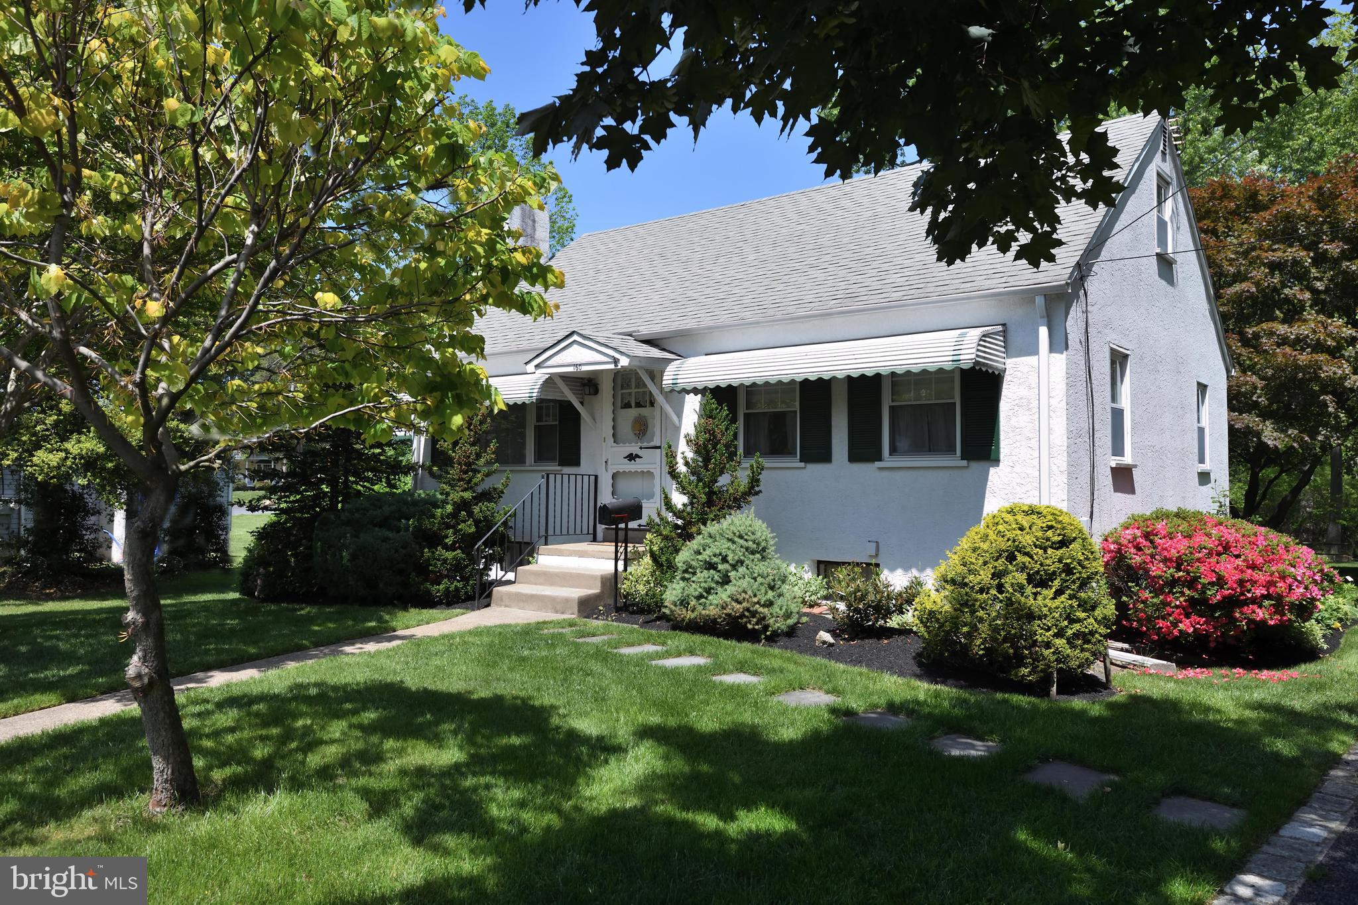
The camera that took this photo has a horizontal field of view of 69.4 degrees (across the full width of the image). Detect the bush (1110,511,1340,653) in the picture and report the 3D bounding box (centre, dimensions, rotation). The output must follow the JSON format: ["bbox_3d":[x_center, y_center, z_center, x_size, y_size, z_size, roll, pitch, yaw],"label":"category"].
[{"bbox_3d":[4.908,1.109,8.872,2.128,1.178,2.021,-1,-3,38],"label":"bush"}]

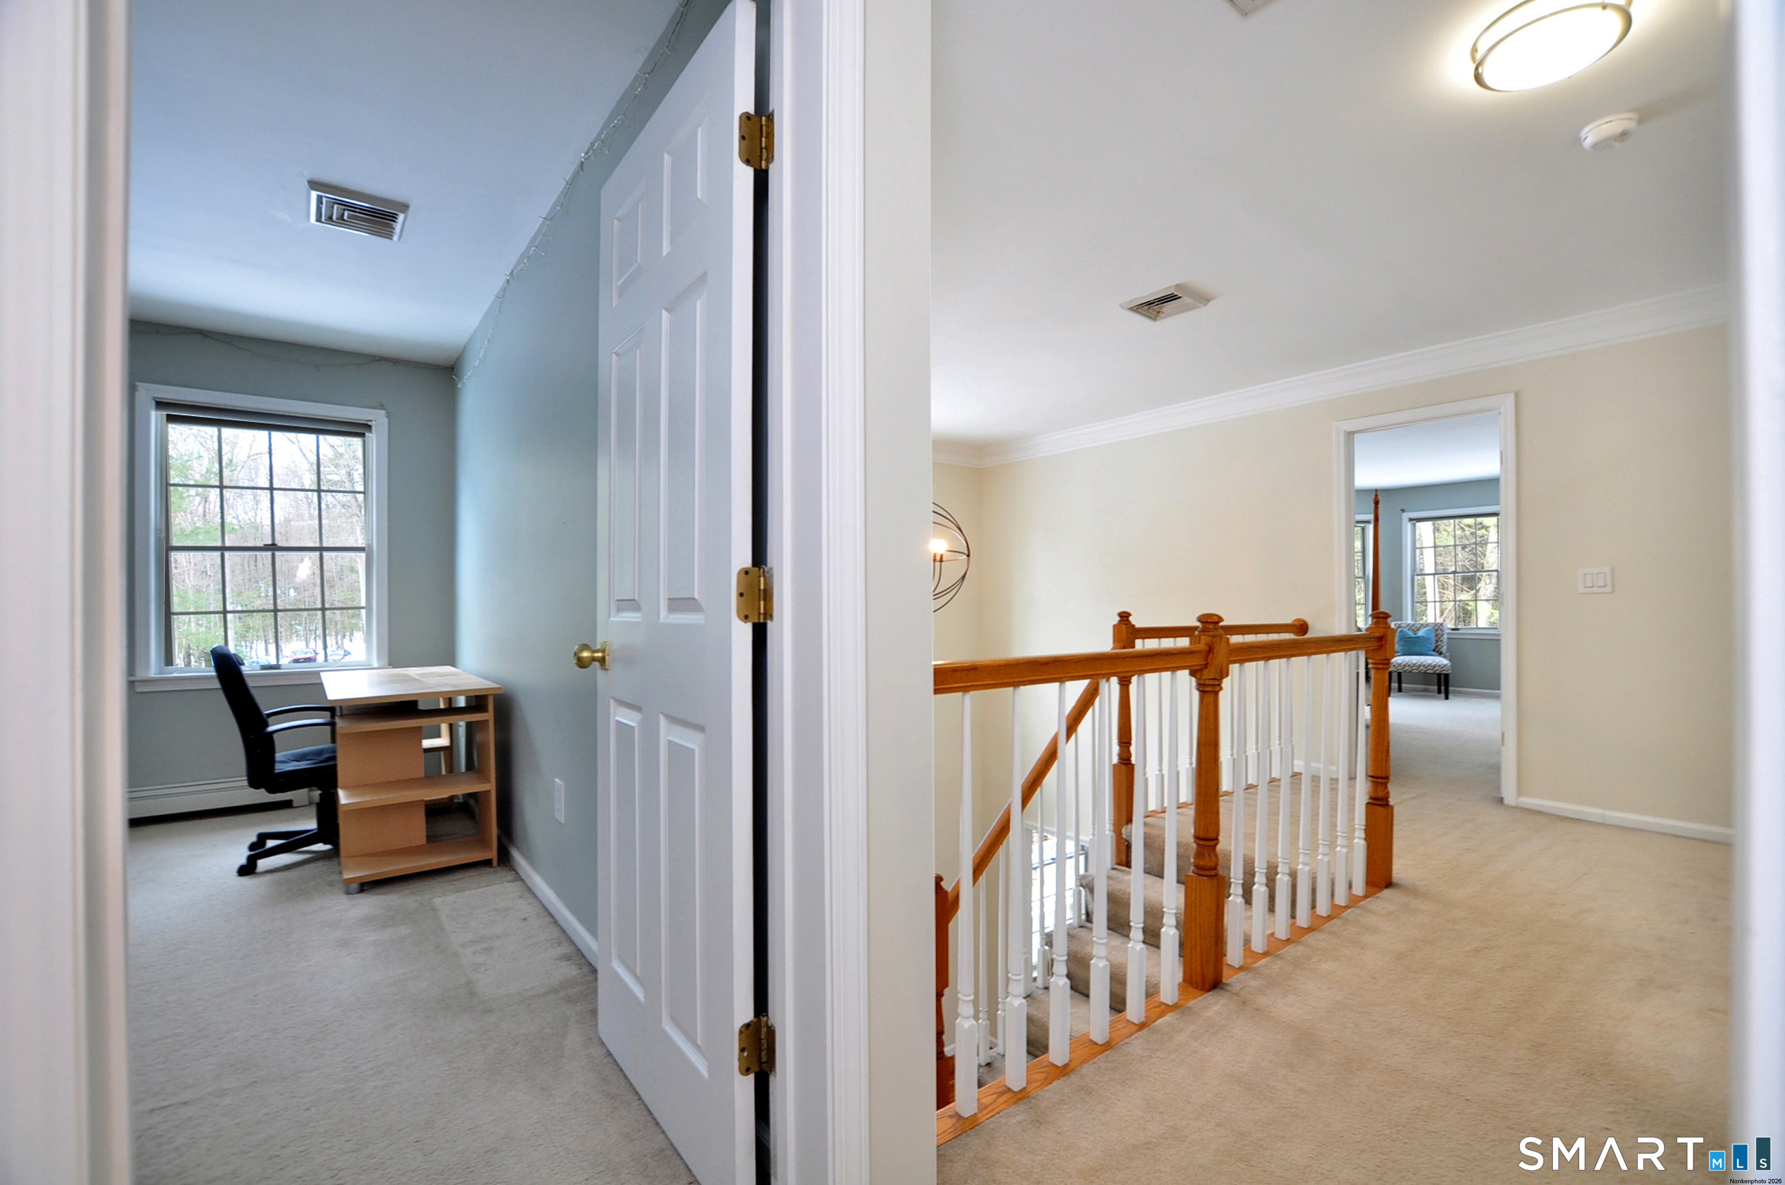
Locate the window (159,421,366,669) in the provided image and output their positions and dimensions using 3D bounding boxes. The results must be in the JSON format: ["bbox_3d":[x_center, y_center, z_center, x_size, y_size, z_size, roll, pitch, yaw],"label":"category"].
[{"bbox_3d":[-3.250,-0.240,3.896,0.850,1.325,0.100,0,0,-38],"label":"window"}]

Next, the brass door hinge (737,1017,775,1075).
[{"bbox_3d":[-0.218,0.751,1.201,0.052,0.090,0.037,0,0,-38],"label":"brass door hinge"}]

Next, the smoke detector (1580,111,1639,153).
[{"bbox_3d":[2.095,-1.333,2.169,0.127,0.042,0.127,0,0,-38],"label":"smoke detector"}]

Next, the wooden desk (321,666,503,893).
[{"bbox_3d":[-2.125,0.740,3.235,0.560,0.715,1.200,0,0,-38],"label":"wooden desk"}]

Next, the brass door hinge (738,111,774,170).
[{"bbox_3d":[-0.220,-0.736,1.210,0.052,0.090,0.037,0,0,-38],"label":"brass door hinge"}]

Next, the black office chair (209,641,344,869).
[{"bbox_3d":[-2.430,0.657,3.148,0.650,0.880,0.600,0,0,-43],"label":"black office chair"}]

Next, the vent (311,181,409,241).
[{"bbox_3d":[-1.897,-1.332,2.634,0.280,0.030,0.335,0,0,-38],"label":"vent"}]

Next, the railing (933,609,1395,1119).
[{"bbox_3d":[0.938,0.574,2.119,2.300,1.025,0.100,0,0,-38],"label":"railing"}]

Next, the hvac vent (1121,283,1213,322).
[{"bbox_3d":[1.280,-1.332,3.428,0.280,0.030,0.335,0,0,-38],"label":"hvac vent"}]

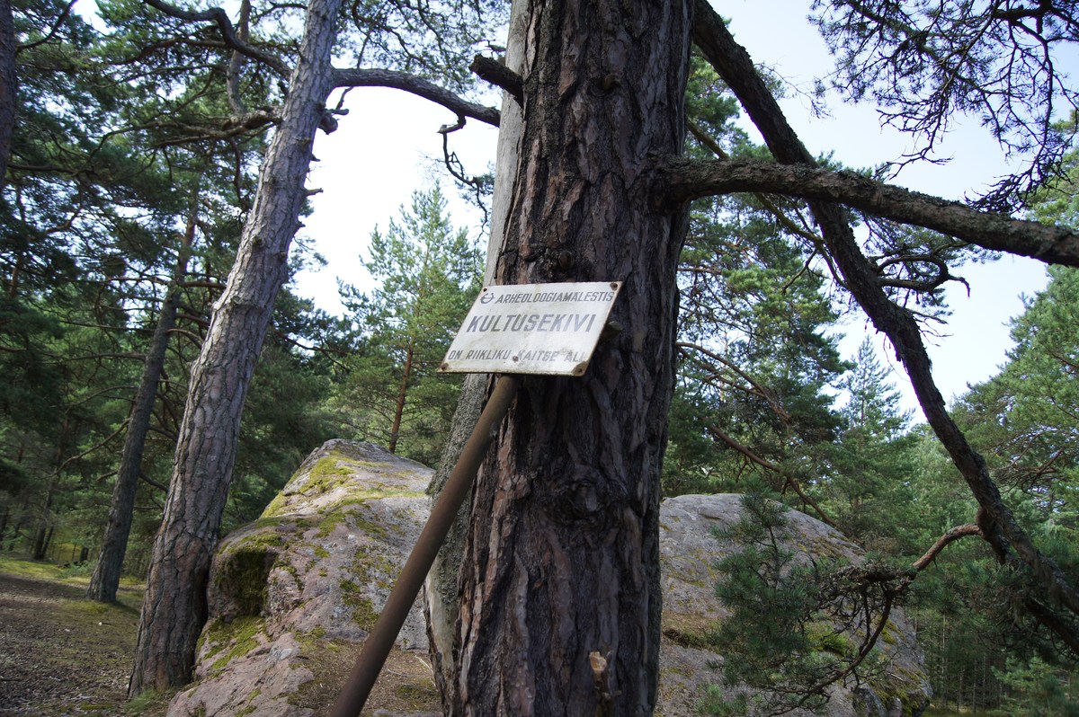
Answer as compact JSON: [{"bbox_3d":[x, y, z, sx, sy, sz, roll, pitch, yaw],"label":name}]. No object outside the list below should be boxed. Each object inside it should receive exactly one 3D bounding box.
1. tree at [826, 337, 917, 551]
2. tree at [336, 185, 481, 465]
[{"bbox_3d":[9.893,3.822,24.885,3.300,9.160,3.300,2,-10,22],"label":"tree"},{"bbox_3d":[-2.549,0.437,16.105,3.100,8.340,3.100,7,-10,-9],"label":"tree"}]

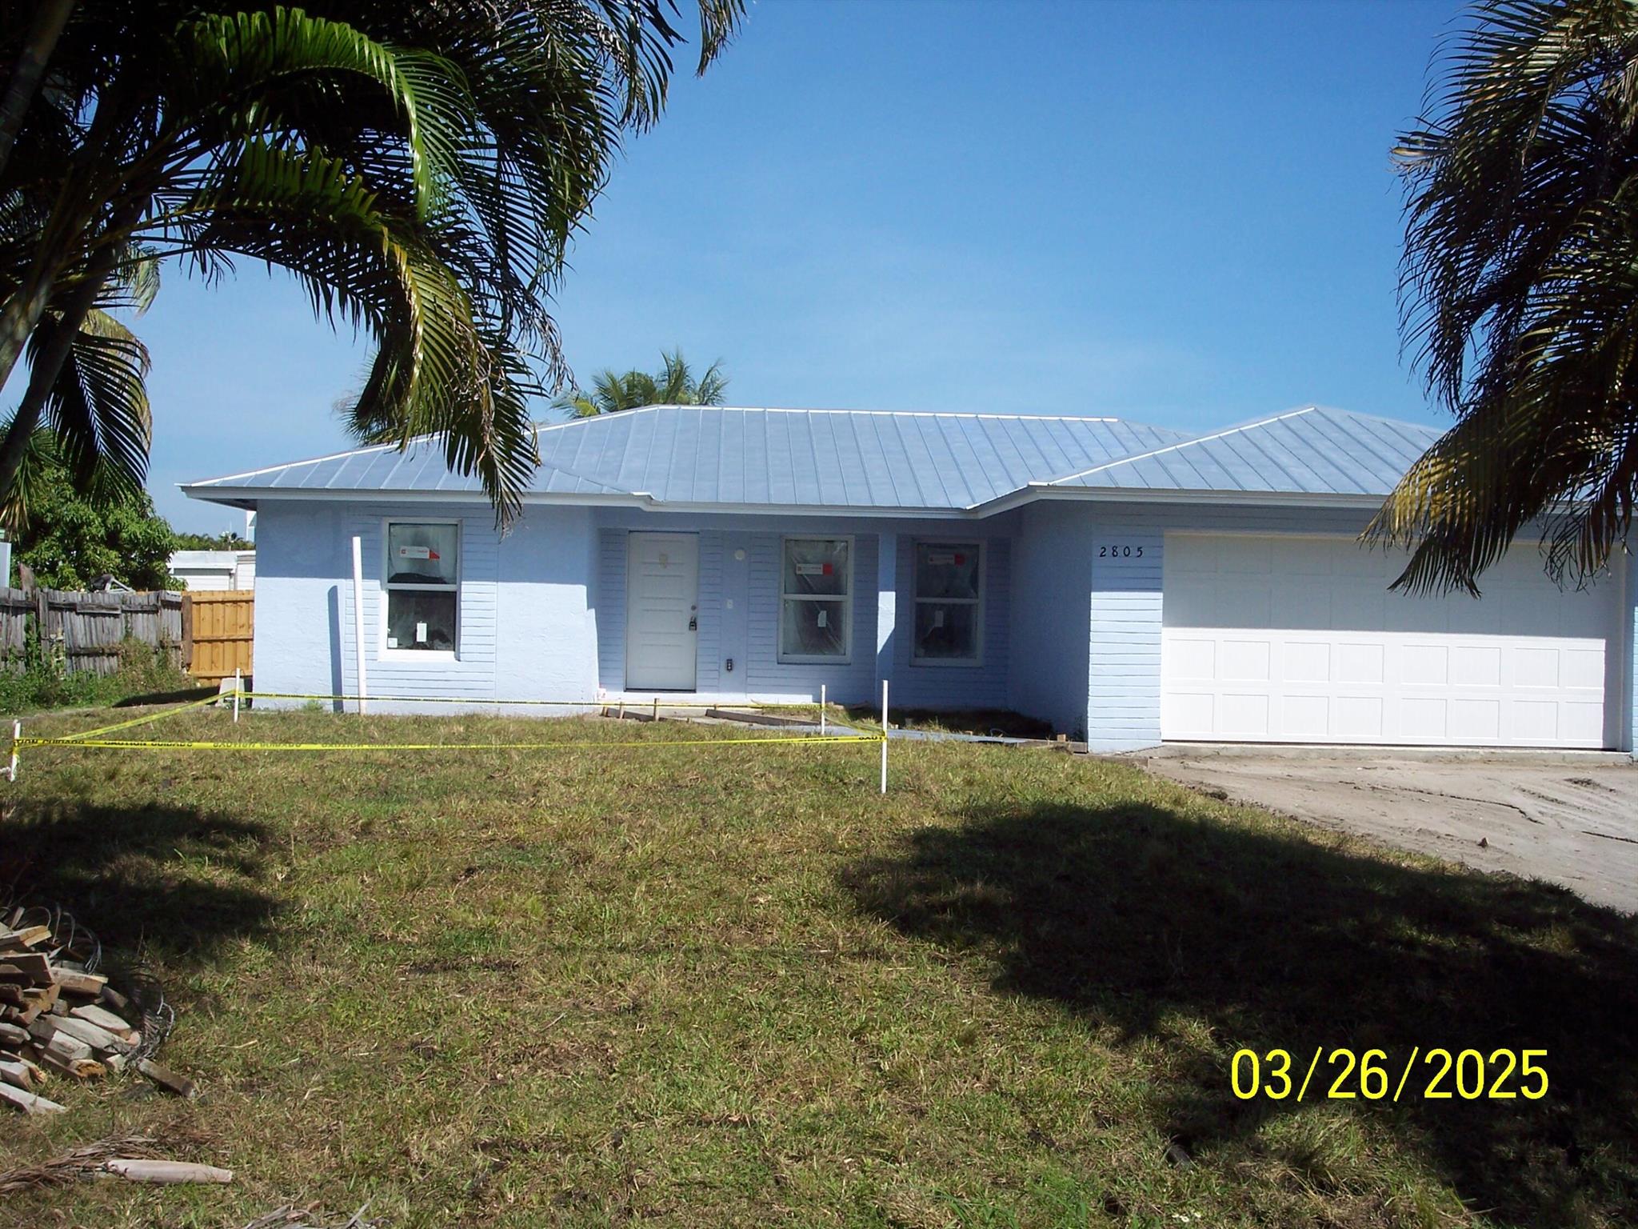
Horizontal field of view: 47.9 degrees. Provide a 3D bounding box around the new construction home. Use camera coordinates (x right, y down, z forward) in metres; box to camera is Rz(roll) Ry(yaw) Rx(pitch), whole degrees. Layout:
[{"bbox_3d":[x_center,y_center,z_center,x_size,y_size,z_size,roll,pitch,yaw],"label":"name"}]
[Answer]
[{"bbox_3d":[1.111,-0.898,25.878,17.376,4.266,15.704,1,1,-2],"label":"new construction home"}]

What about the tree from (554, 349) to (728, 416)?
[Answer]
[{"bbox_3d":[-4.496,-2.953,46.070,4.800,7.398,4.800,1,1,-2],"label":"tree"}]

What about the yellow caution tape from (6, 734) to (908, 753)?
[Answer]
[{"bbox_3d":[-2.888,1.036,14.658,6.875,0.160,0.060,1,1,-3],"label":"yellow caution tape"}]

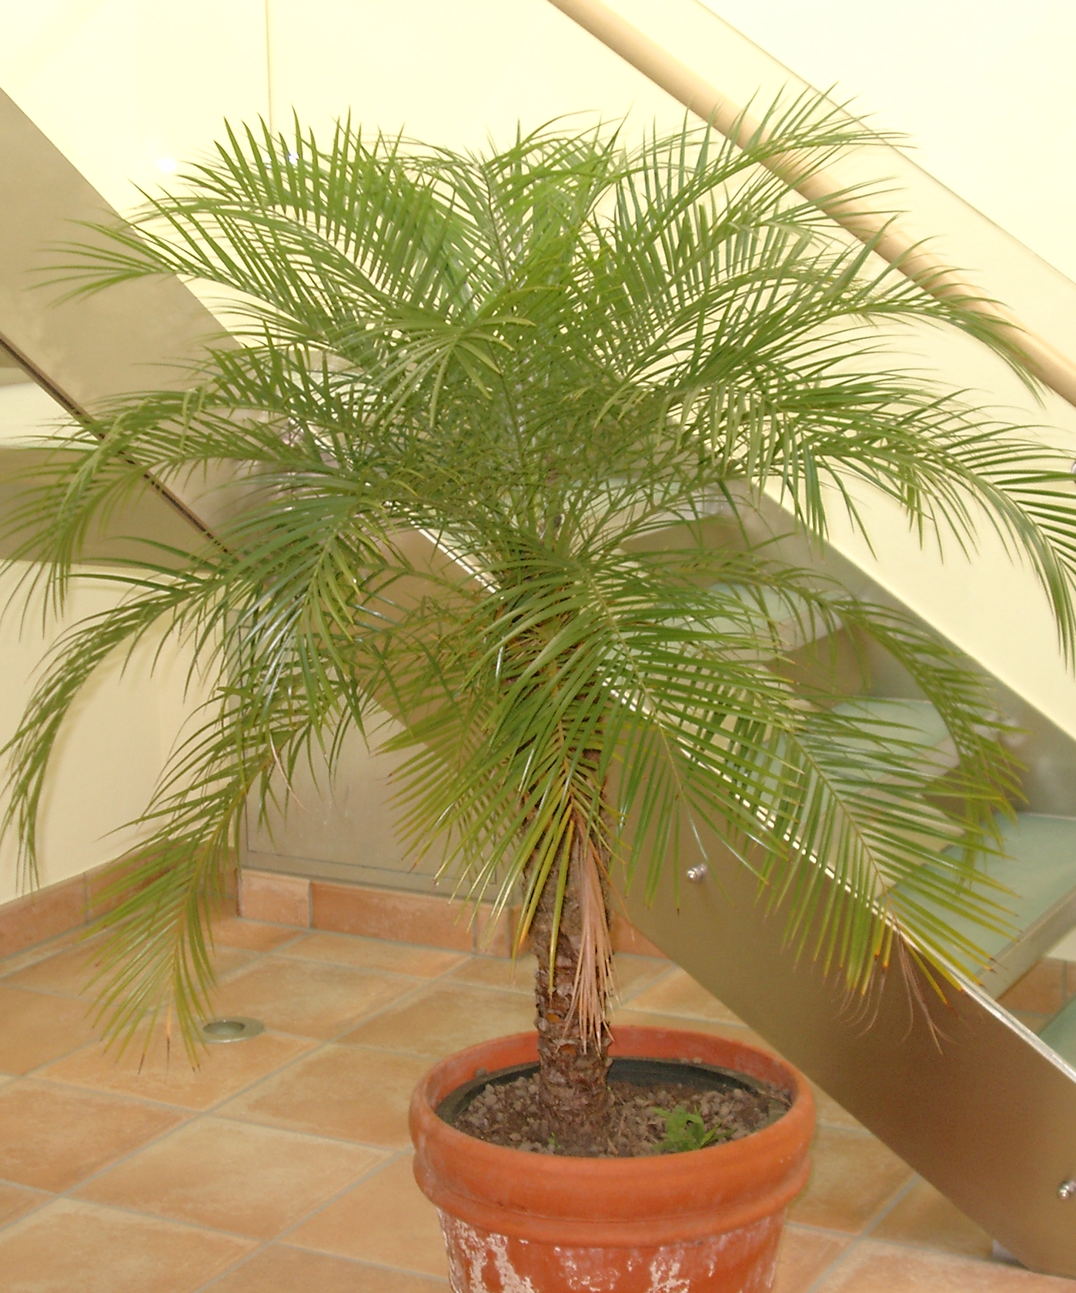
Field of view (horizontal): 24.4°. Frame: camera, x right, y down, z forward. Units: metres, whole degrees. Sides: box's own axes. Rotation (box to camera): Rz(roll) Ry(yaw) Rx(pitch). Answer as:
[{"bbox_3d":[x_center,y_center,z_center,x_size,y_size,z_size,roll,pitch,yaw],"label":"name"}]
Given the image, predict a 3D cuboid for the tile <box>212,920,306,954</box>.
[{"bbox_3d":[-0.625,0.562,4.856,0.341,0.014,0.172,5,12,27],"label":"tile"}]

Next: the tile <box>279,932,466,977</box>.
[{"bbox_3d":[-0.311,0.589,4.691,0.359,0.014,0.165,5,12,27],"label":"tile"}]

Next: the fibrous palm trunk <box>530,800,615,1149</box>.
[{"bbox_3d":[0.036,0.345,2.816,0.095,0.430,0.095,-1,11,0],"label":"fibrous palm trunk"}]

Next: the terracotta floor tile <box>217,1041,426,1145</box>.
[{"bbox_3d":[-0.277,0.720,3.971,0.359,0.014,0.359,5,12,27],"label":"terracotta floor tile"}]

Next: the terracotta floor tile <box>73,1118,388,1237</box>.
[{"bbox_3d":[-0.443,0.780,3.651,0.359,0.014,0.359,5,12,27],"label":"terracotta floor tile"}]

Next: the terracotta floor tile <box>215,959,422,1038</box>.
[{"bbox_3d":[-0.434,0.633,4.456,0.359,0.014,0.359,5,12,27],"label":"terracotta floor tile"}]

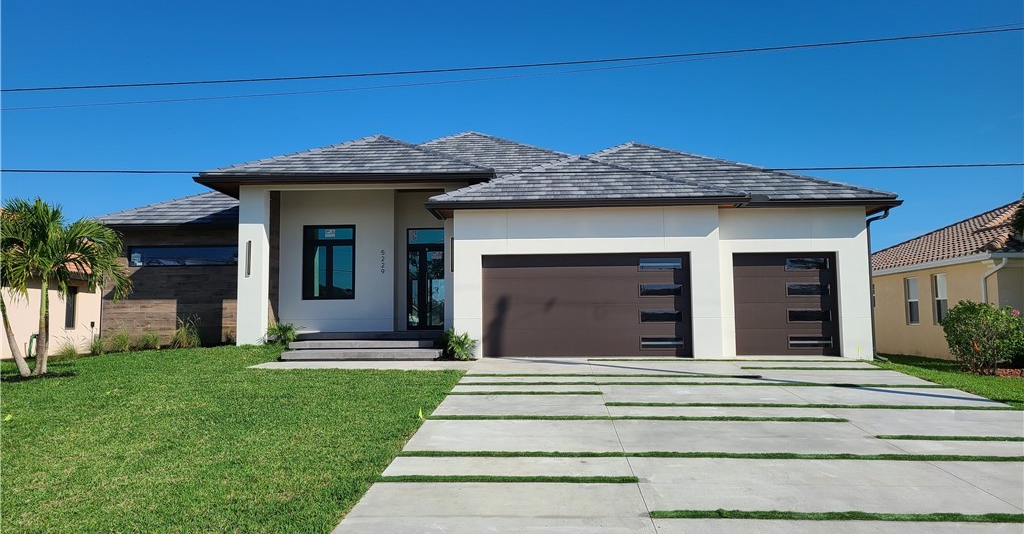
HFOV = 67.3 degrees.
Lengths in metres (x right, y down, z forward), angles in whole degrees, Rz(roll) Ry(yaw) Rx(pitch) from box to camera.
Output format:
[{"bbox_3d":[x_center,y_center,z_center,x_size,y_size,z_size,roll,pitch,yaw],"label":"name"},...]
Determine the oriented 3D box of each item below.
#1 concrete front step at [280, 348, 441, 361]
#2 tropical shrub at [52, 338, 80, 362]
[{"bbox_3d":[-3.370,2.040,17.650,3.460,0.195,1.100,-1,-4,3],"label":"concrete front step"},{"bbox_3d":[-11.160,2.100,19.200,0.680,0.580,0.650,-1,-4,3],"label":"tropical shrub"}]

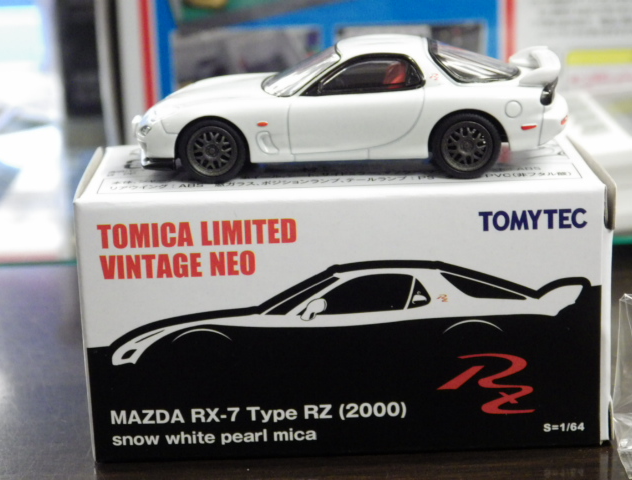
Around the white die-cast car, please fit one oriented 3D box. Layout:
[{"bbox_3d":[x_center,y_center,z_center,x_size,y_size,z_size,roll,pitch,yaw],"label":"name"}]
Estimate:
[{"bbox_3d":[0.005,-0.022,0.250,0.068,0.020,0.028,-1,16,4],"label":"white die-cast car"}]

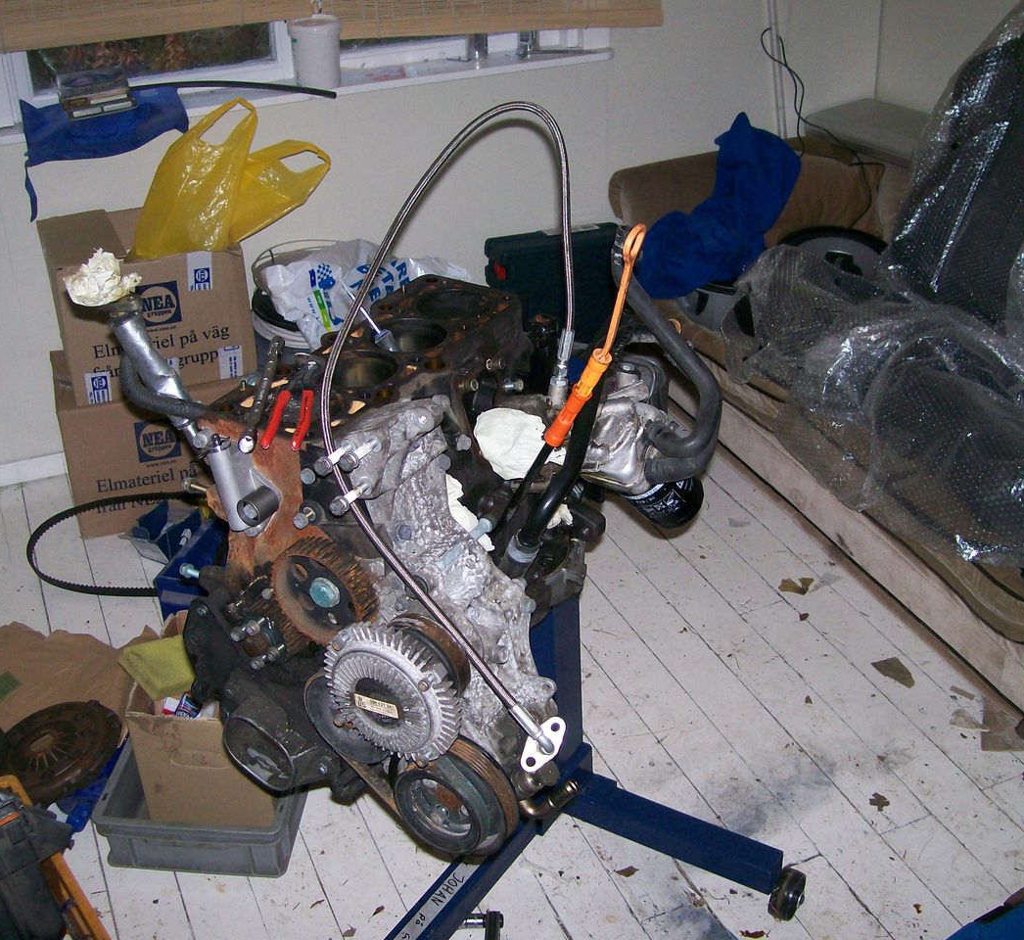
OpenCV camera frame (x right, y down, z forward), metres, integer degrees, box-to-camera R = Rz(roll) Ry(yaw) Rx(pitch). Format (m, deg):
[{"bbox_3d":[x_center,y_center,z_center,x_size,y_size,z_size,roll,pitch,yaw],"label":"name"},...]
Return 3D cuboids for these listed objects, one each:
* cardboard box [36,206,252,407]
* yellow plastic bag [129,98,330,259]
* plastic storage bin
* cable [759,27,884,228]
[{"bbox_3d":[-0.801,-0.378,2.872,0.384,0.298,0.330,-12,33,-17],"label":"cardboard box"},{"bbox_3d":[-0.619,-0.639,2.839,0.460,0.320,0.230,-14,33,-19],"label":"yellow plastic bag"},{"bbox_3d":[-0.481,0.492,2.204,0.302,0.114,0.400,2,31,6],"label":"plastic storage bin"},{"bbox_3d":[0.824,-0.892,3.430,0.340,0.520,0.260,-14,33,-19],"label":"cable"}]

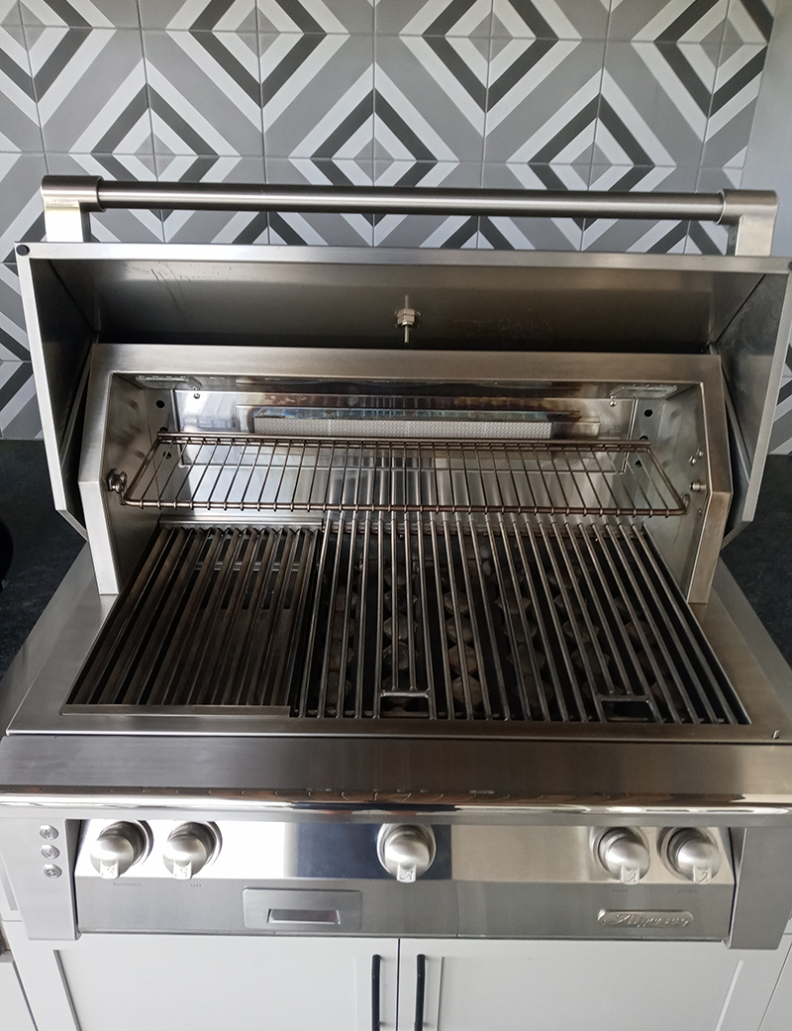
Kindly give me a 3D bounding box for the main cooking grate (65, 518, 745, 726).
[{"bbox_3d":[0.010,0.147,1.319,0.871,0.030,0.506,1,30,-1],"label":"main cooking grate"}]

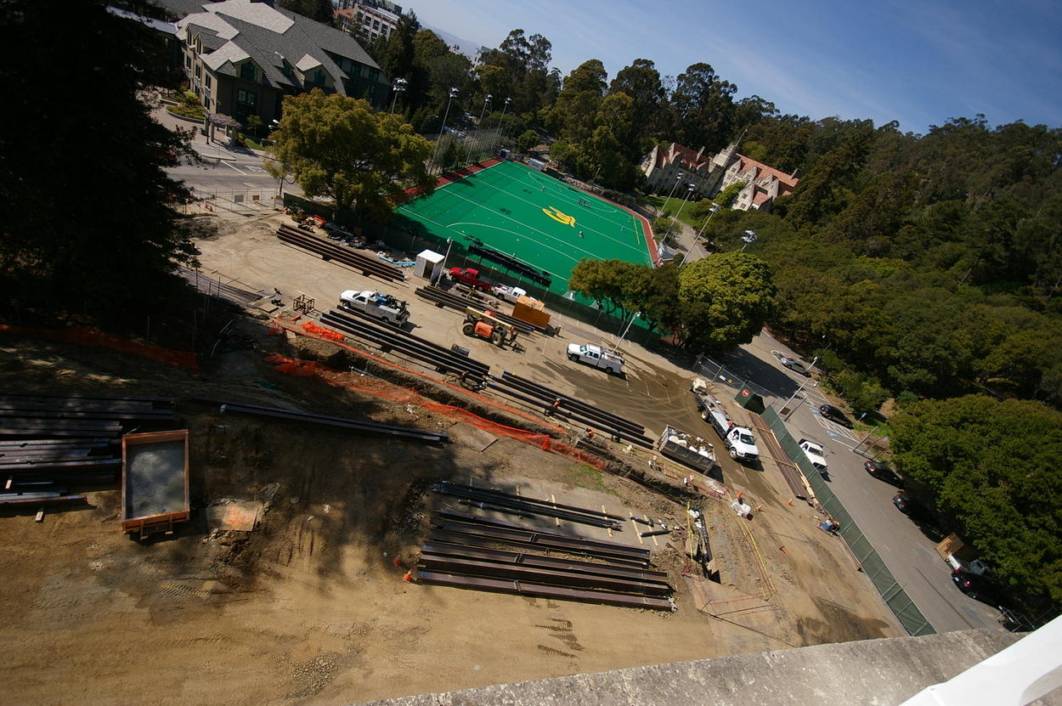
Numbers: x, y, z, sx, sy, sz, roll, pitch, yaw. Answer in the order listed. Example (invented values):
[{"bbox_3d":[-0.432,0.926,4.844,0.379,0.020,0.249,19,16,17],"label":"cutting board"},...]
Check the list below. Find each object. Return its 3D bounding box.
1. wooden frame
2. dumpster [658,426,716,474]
[{"bbox_3d":[-18.530,6.188,21.943,2.500,0.900,5.300,-1,38,-40],"label":"wooden frame"},{"bbox_3d":[15.049,9.329,42.817,4.800,1.650,2.480,26,29,3],"label":"dumpster"}]

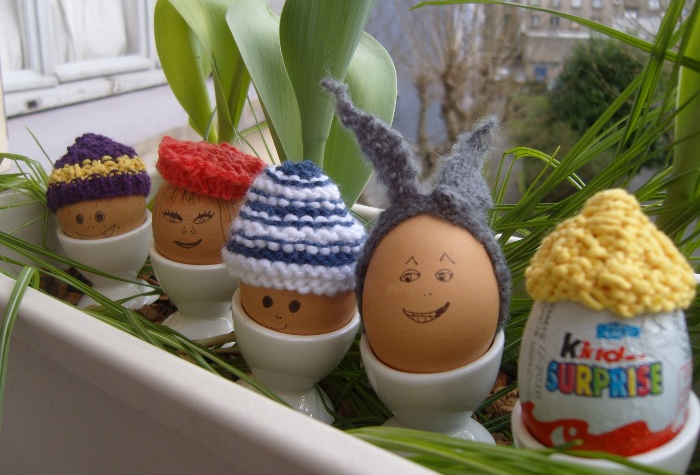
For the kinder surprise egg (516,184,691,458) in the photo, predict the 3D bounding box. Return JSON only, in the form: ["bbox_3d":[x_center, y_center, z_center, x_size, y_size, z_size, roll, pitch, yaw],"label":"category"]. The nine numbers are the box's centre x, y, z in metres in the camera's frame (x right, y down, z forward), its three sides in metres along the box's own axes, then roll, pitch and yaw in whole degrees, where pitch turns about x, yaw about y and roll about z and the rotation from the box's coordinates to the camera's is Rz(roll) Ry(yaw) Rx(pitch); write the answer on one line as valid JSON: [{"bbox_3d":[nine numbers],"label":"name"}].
[{"bbox_3d":[0.067,0.026,0.184,0.046,0.077,0.046,4,19,21],"label":"kinder surprise egg"}]

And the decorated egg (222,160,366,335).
[{"bbox_3d":[-0.018,0.007,0.259,0.052,0.074,0.051,8,18,10],"label":"decorated egg"}]

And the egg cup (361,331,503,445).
[{"bbox_3d":[0.029,0.055,0.244,0.048,0.043,0.048,-2,18,8],"label":"egg cup"}]

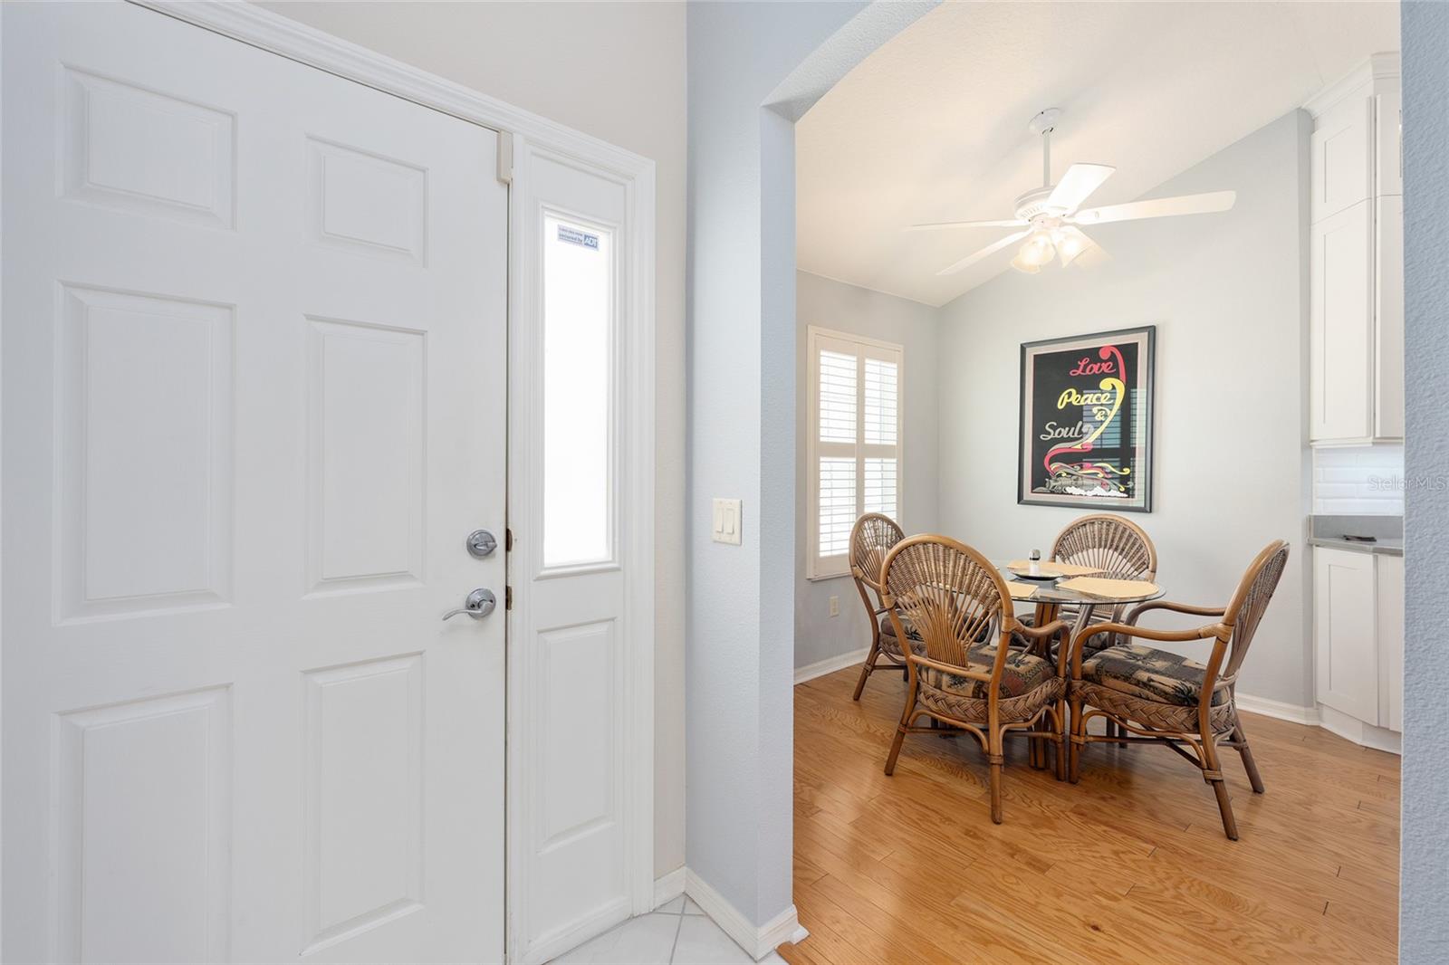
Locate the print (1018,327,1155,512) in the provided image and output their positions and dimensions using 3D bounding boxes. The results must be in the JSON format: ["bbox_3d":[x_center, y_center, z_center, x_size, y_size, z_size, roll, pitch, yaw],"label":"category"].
[{"bbox_3d":[2.279,-0.381,3.845,0.030,1.095,0.783,0,1,-38],"label":"print"}]

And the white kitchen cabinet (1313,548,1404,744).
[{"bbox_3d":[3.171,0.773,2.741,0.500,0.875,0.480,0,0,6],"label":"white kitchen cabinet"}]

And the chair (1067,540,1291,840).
[{"bbox_3d":[1.782,0.708,2.360,0.560,1.000,0.640,0,0,-38],"label":"chair"}]

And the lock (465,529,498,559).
[{"bbox_3d":[-0.564,0.147,1.412,0.067,0.067,0.038,0,0,-38],"label":"lock"}]

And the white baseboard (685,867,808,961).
[{"bbox_3d":[0.050,1.173,1.694,0.165,0.080,0.345,0,1,-39],"label":"white baseboard"}]

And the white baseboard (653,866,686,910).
[{"bbox_3d":[-0.159,1.165,1.750,0.112,0.081,0.014,0,0,-38],"label":"white baseboard"}]

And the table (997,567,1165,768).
[{"bbox_3d":[1.410,0.829,2.840,1.100,0.750,1.100,0,1,-38],"label":"table"}]

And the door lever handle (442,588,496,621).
[{"bbox_3d":[-0.579,0.287,1.386,0.127,0.072,0.062,0,0,-38],"label":"door lever handle"}]

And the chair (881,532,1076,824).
[{"bbox_3d":[0.986,0.706,2.442,0.650,1.000,0.580,0,1,-37],"label":"chair"}]

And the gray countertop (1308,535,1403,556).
[{"bbox_3d":[3.183,0.315,2.760,0.600,0.040,0.520,0,0,6],"label":"gray countertop"}]

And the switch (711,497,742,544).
[{"bbox_3d":[0.008,0.105,1.631,0.011,0.118,0.121,0,0,-38],"label":"switch"}]

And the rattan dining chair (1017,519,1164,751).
[{"bbox_3d":[1.906,0.703,3.207,0.640,1.010,0.560,0,0,-38],"label":"rattan dining chair"}]

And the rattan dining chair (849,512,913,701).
[{"bbox_3d":[1.041,0.700,3.314,0.580,1.010,0.650,0,1,-38],"label":"rattan dining chair"}]

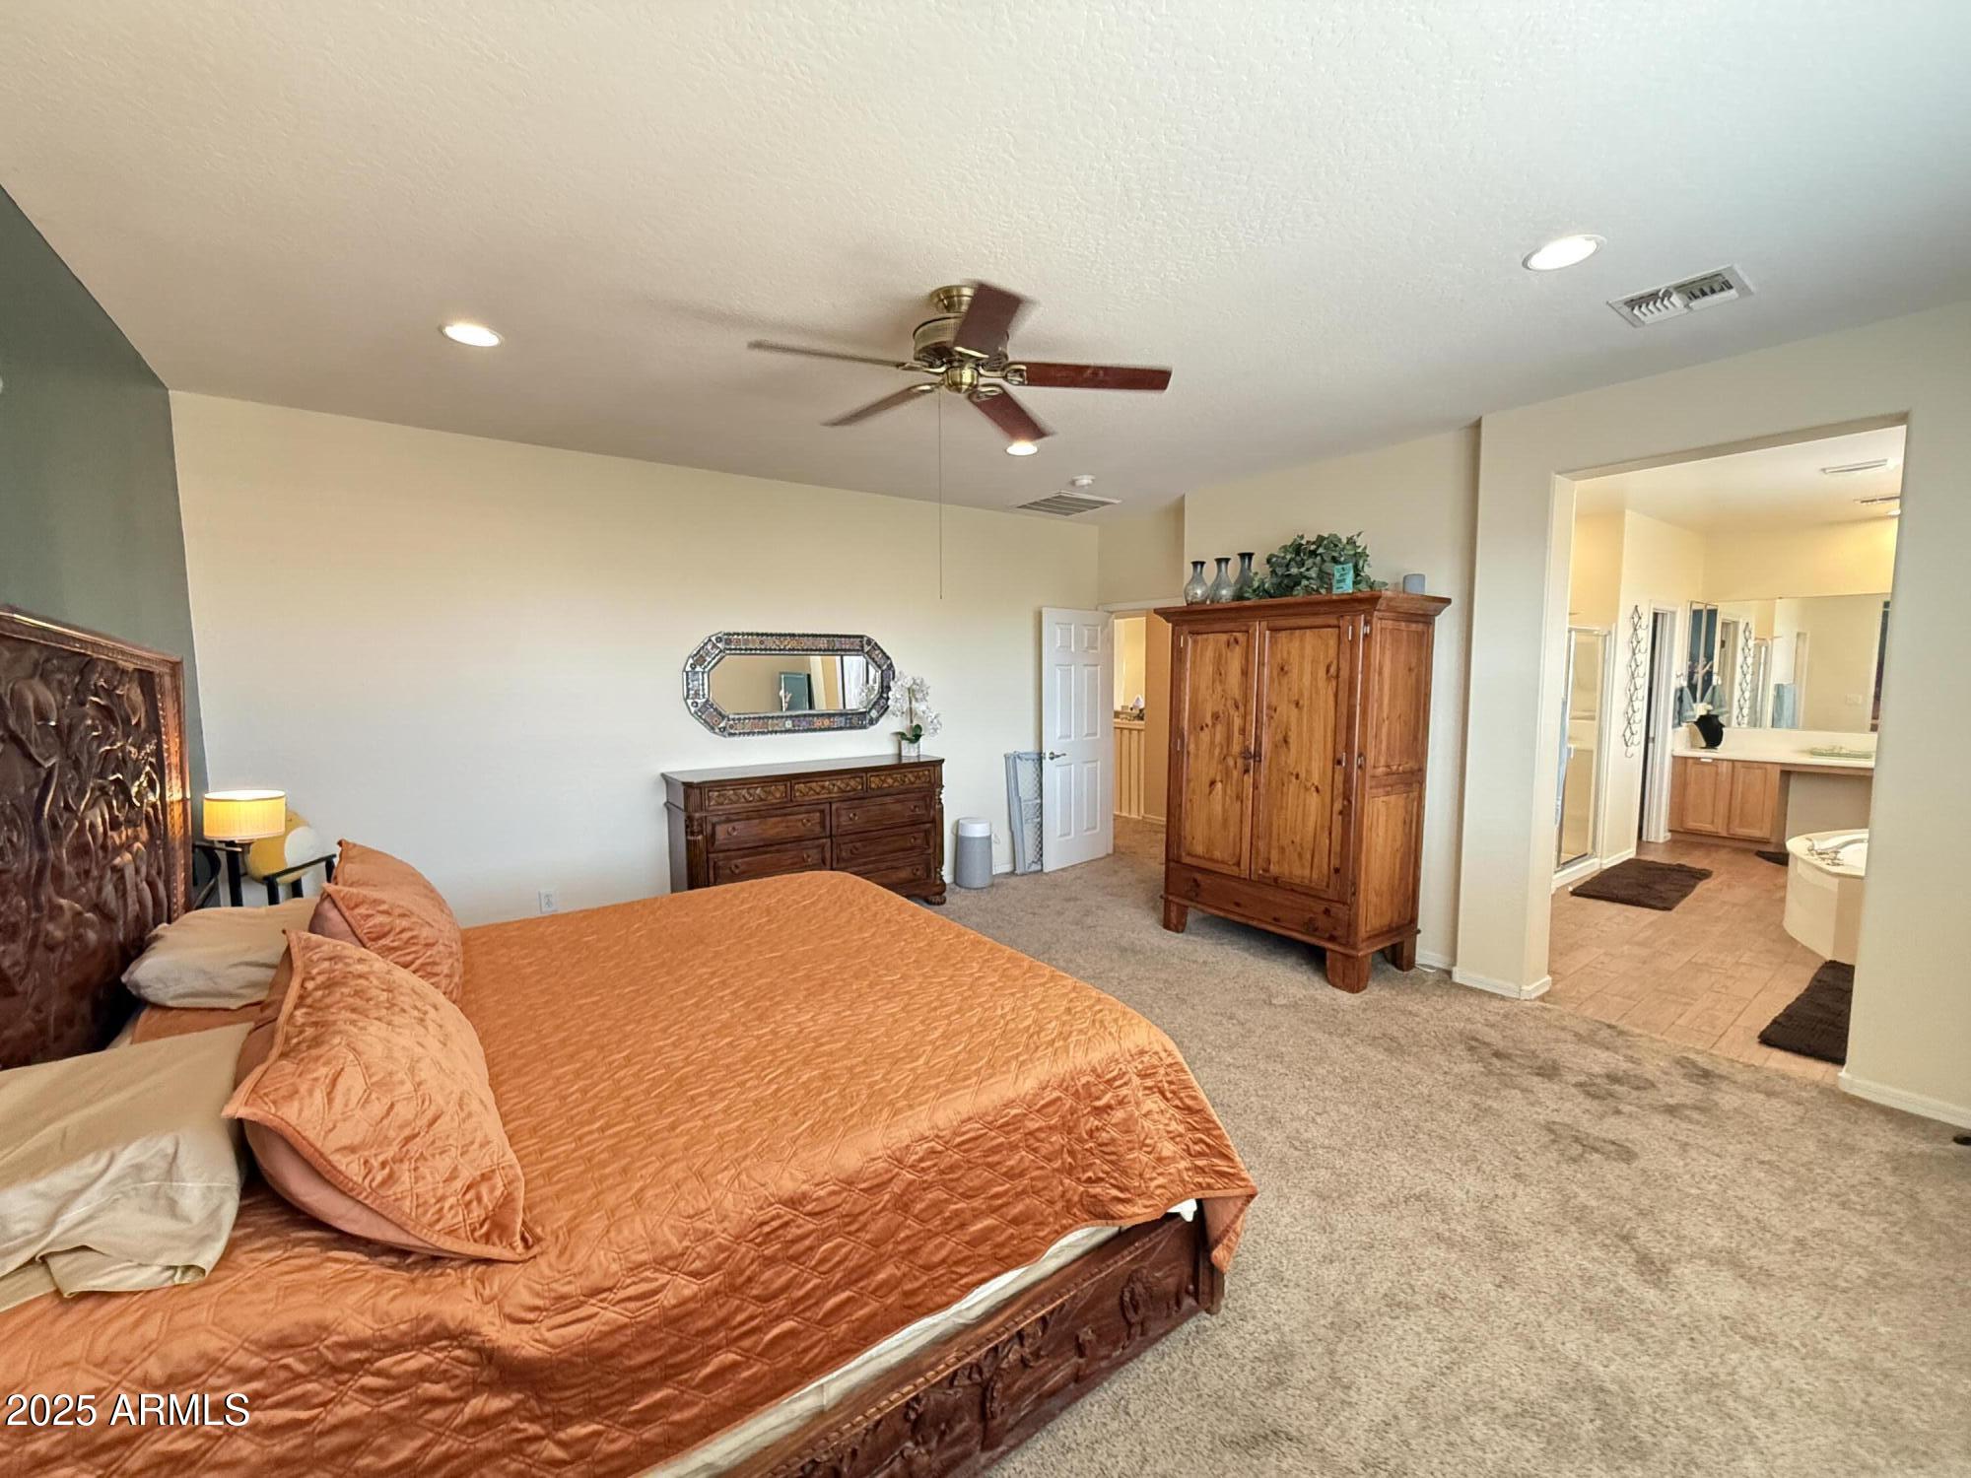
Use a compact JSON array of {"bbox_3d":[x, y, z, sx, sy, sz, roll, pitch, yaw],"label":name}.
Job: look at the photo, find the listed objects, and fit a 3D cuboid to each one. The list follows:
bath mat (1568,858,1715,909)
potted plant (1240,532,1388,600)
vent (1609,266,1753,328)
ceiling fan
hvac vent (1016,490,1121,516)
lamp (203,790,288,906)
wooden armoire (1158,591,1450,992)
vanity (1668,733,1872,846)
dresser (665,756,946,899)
[{"bbox_3d":[4.811,1.055,5.801,1.500,0.030,0.530,-4,6,-36],"label":"bath mat"},{"bbox_3d":[1.693,-0.871,4.134,0.420,0.333,0.710,-4,6,-36],"label":"potted plant"},{"bbox_3d":[2.248,-1.422,2.577,0.307,0.030,0.304,-4,6,-36],"label":"vent"},{"bbox_3d":[-0.084,-1.268,2.583,1.300,0.301,1.300,-4,6,-36],"label":"ceiling fan"},{"bbox_3d":[0.591,-1.688,5.764,0.570,0.030,0.597,-4,6,-36],"label":"hvac vent"},{"bbox_3d":[-2.789,0.429,3.015,0.236,0.430,0.236,-4,6,-36],"label":"lamp"},{"bbox_3d":[1.663,0.226,4.393,0.680,1.897,1.335,-4,6,-36],"label":"wooden armoire"},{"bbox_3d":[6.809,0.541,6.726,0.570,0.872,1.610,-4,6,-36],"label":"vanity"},{"bbox_3d":[-1.081,0.650,4.972,1.705,0.968,0.510,-4,6,-36],"label":"dresser"}]

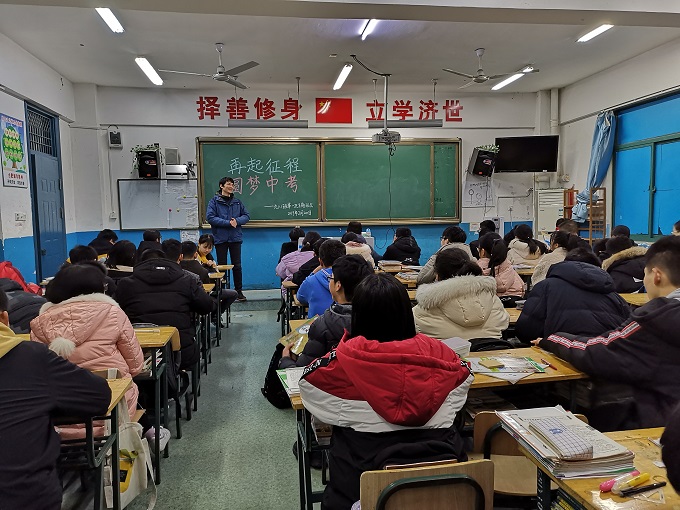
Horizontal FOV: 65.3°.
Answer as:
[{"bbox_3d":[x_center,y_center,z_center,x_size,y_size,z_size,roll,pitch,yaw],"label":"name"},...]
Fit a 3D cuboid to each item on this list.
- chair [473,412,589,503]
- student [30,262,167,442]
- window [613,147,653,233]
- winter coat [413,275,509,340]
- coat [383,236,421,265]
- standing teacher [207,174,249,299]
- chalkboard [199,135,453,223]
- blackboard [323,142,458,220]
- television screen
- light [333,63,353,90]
[{"bbox_3d":[0.630,0.837,1.905,0.370,0.750,0.440,0,4,8],"label":"chair"},{"bbox_3d":[-1.131,0.603,2.501,0.480,1.140,0.850,-1,4,-5],"label":"student"},{"bbox_3d":[3.880,-0.867,7.022,0.060,1.180,0.720,-2,5,-8],"label":"window"},{"bbox_3d":[0.578,0.382,2.573,0.490,0.620,0.420,-2,4,-8],"label":"winter coat"},{"bbox_3d":[0.747,0.090,6.438,0.480,0.640,0.420,-2,4,-8],"label":"coat"},{"bbox_3d":[-1.575,-0.226,7.542,0.600,1.750,0.380,-4,5,-37],"label":"standing teacher"},{"bbox_3d":[-0.094,-1.185,8.655,4.300,1.412,0.100,-2,4,-8],"label":"chalkboard"},{"bbox_3d":[0.857,-1.201,8.784,2.317,1.316,0.060,-2,4,-8],"label":"blackboard"},{"bbox_3d":[3.006,-1.617,8.536,1.000,0.580,0.070,-1,12,2],"label":"television screen"},{"bbox_3d":[0.041,-2.535,7.597,0.140,0.080,1.280,-1,4,-7],"label":"light"}]

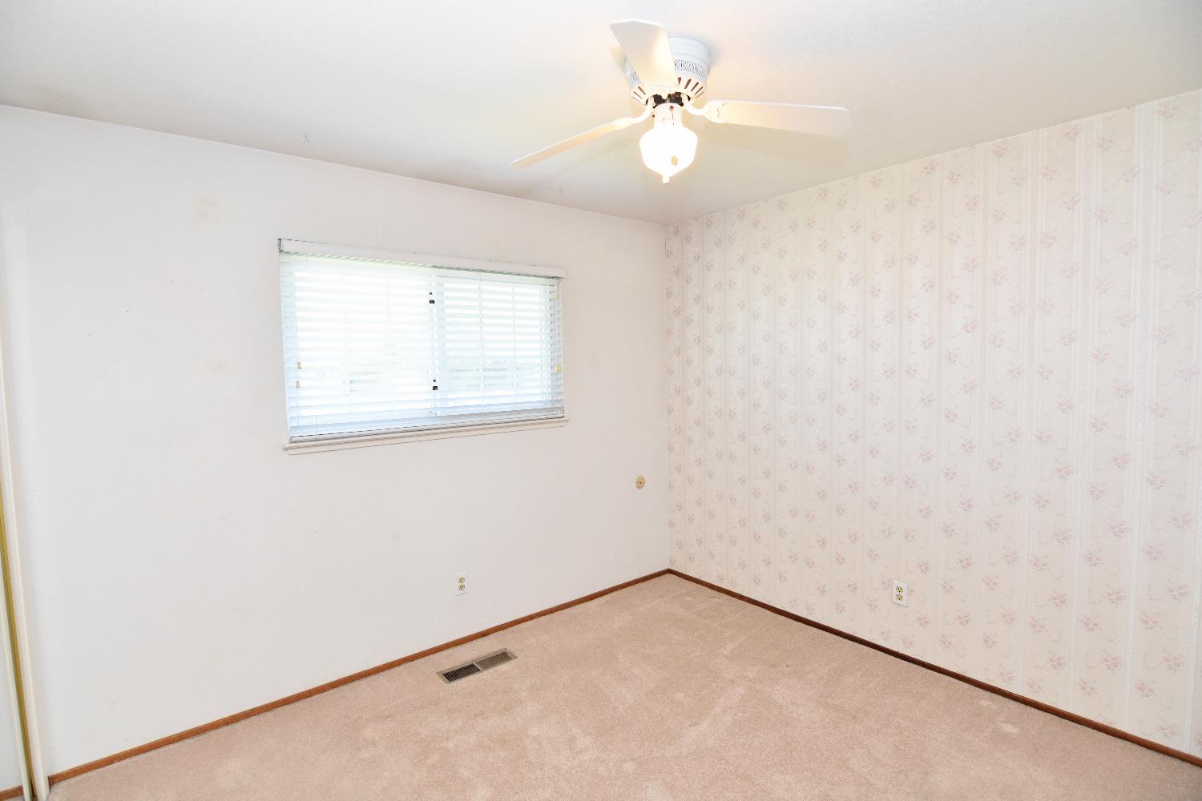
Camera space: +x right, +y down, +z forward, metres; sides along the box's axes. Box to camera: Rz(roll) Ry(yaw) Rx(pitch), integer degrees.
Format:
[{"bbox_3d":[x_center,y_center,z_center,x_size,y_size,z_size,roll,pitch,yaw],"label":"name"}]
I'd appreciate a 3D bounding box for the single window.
[{"bbox_3d":[-0.813,-0.289,2.772,1.455,0.895,0.100,-4,5,-36],"label":"single window"}]

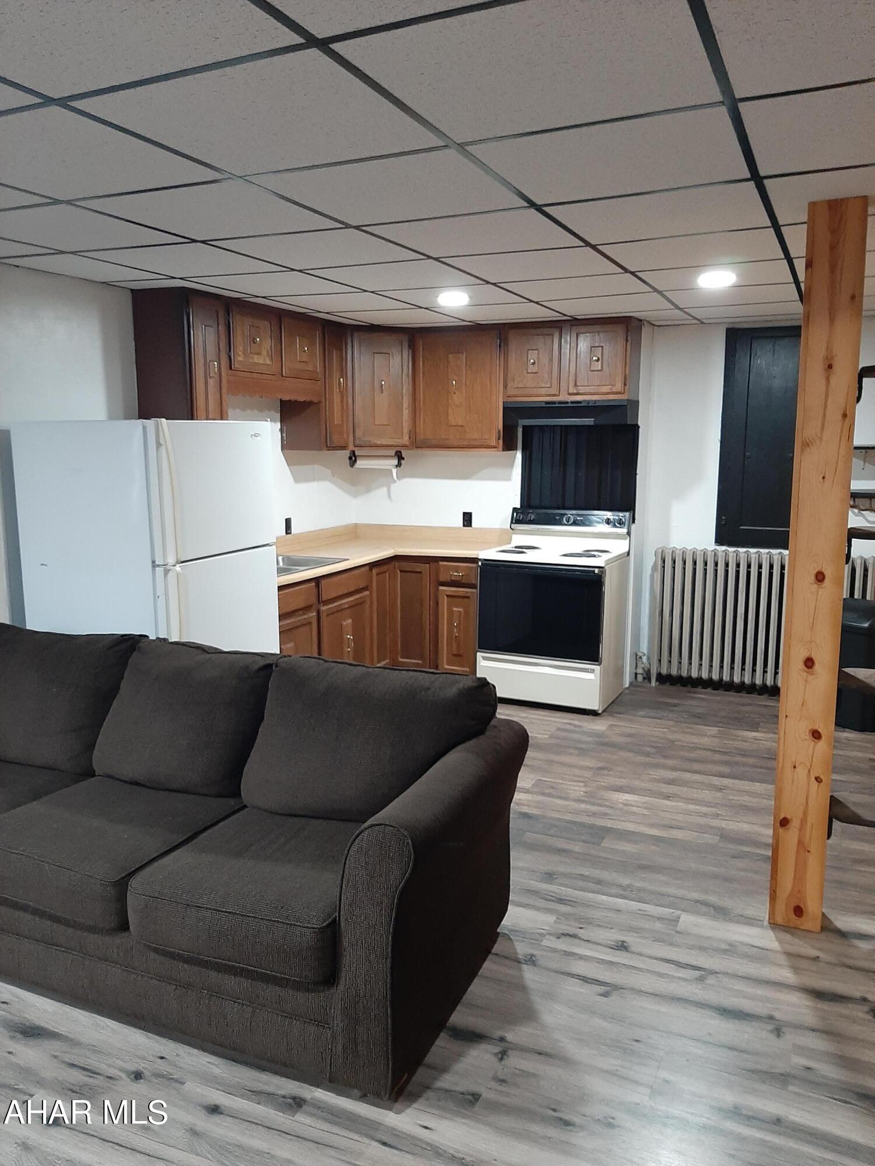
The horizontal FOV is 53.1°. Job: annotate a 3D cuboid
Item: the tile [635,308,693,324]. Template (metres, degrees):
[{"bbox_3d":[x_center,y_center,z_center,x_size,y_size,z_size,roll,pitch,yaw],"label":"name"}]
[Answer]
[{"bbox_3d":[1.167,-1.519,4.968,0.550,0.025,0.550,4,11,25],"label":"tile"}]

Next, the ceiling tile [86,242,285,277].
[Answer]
[{"bbox_3d":[-0.972,-1.262,3.434,0.605,0.025,0.600,4,11,25],"label":"ceiling tile"}]

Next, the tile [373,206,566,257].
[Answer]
[{"bbox_3d":[0.138,-1.179,2.959,0.603,0.018,0.603,5,11,25],"label":"tile"}]

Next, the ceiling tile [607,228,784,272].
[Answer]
[{"bbox_3d":[0.942,-1.221,3.212,0.603,0.018,0.603,5,11,25],"label":"ceiling tile"}]

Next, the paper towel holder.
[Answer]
[{"bbox_3d":[-0.395,-0.802,5.672,0.360,0.125,0.120,-4,10,-22],"label":"paper towel holder"}]

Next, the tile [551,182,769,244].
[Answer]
[{"bbox_3d":[0.694,-1.141,2.704,0.605,0.025,0.600,4,11,25],"label":"tile"}]

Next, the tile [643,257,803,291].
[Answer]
[{"bbox_3d":[1.185,-1.306,3.709,0.605,0.025,0.595,4,11,25],"label":"tile"}]

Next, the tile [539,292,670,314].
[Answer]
[{"bbox_3d":[0.890,-1.453,4.551,0.605,0.025,0.600,4,11,25],"label":"tile"}]

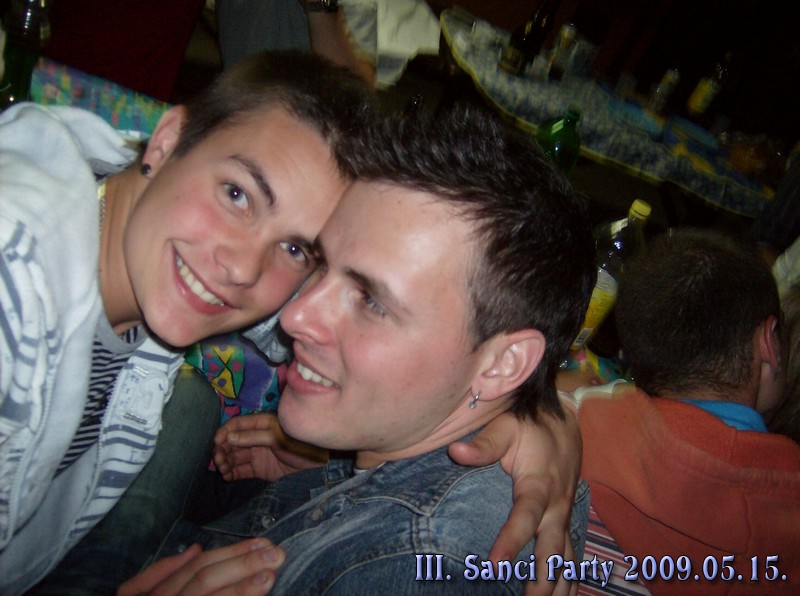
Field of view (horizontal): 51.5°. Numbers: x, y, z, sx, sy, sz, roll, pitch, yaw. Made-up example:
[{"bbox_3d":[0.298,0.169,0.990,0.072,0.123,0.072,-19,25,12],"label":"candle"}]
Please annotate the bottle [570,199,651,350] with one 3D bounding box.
[{"bbox_3d":[0.335,-0.035,1.406,0.090,0.297,0.090,32,30,11],"label":"bottle"}]

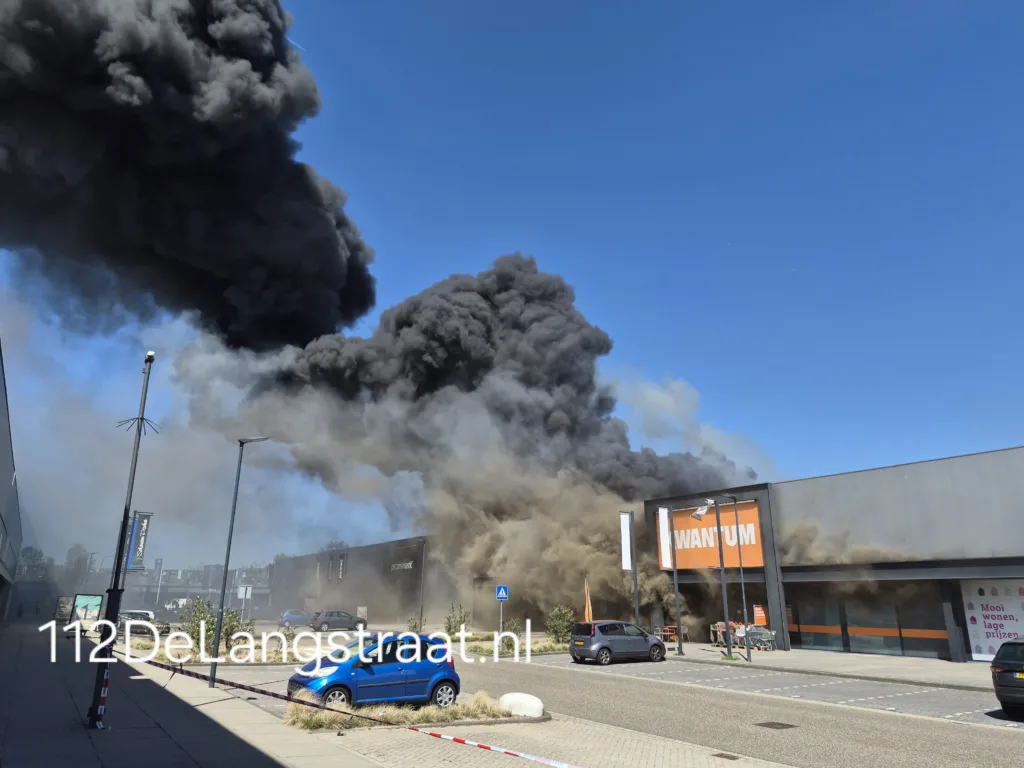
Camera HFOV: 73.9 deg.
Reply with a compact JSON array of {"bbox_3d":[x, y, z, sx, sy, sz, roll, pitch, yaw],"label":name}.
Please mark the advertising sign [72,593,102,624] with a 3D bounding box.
[{"bbox_3d":[-19.584,10.637,31.351,1.300,1.830,0.450,11,-20,-32],"label":"advertising sign"}]

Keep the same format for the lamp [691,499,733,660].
[{"bbox_3d":[8.469,8.131,28.725,1.600,6.520,0.350,12,-21,-32],"label":"lamp"}]

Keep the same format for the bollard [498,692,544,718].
[{"bbox_3d":[0.187,6.397,13.649,0.570,0.385,1.120,12,-21,-32],"label":"bollard"}]

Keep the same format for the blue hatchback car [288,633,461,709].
[{"bbox_3d":[-2.888,5.976,14.185,3.430,1.470,1.640,11,-20,-29],"label":"blue hatchback car"}]

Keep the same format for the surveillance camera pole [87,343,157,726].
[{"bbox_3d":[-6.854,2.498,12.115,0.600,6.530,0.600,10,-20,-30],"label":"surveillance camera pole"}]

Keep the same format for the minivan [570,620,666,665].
[{"bbox_3d":[4.393,10.552,27.914,4.090,1.550,1.690,10,-20,-27],"label":"minivan"}]

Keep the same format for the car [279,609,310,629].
[{"bbox_3d":[-18.671,20.619,60.113,3.800,1.470,1.680,11,-20,-29],"label":"car"}]

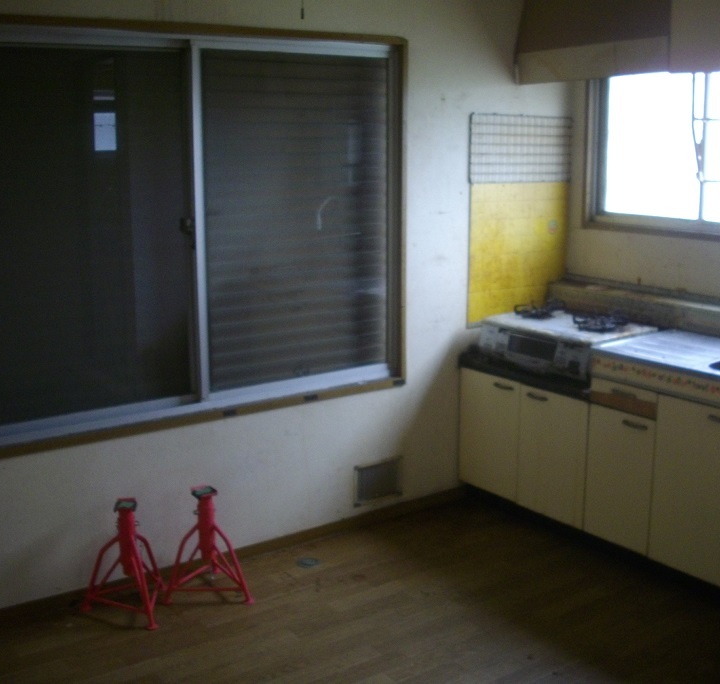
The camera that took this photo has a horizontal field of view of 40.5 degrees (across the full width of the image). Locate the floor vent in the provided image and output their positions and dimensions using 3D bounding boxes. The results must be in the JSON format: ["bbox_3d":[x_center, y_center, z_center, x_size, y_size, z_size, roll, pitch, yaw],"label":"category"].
[{"bbox_3d":[0.083,0.567,3.945,0.238,0.167,0.022,-9,14,-35],"label":"floor vent"}]

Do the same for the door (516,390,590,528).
[{"bbox_3d":[0.775,0.452,3.906,0.022,0.514,0.351,-9,15,-36],"label":"door"}]

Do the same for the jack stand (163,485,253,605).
[{"bbox_3d":[-0.515,0.670,3.363,0.310,0.385,0.275,0,12,-1],"label":"jack stand"}]

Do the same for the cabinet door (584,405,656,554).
[{"bbox_3d":[0.973,0.506,3.648,0.022,0.514,0.297,-9,15,-36],"label":"cabinet door"}]

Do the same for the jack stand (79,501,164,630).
[{"bbox_3d":[-0.728,0.710,3.157,0.310,0.385,0.275,-9,14,-35],"label":"jack stand"}]

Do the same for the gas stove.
[{"bbox_3d":[0.850,-0.009,3.912,0.475,0.182,0.595,-9,14,-35],"label":"gas stove"}]

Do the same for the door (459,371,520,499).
[{"bbox_3d":[0.562,0.394,4.183,0.022,0.514,0.338,-9,15,-36],"label":"door"}]

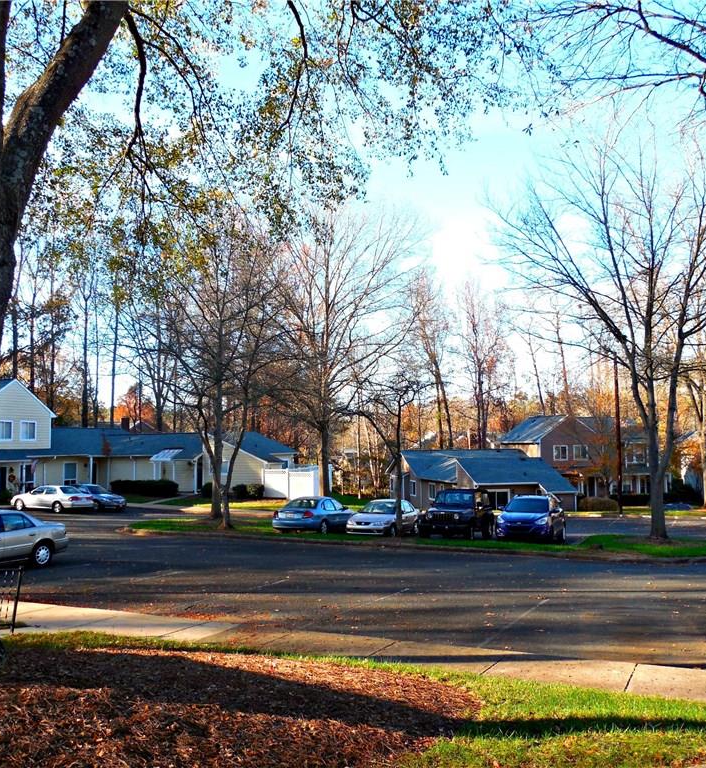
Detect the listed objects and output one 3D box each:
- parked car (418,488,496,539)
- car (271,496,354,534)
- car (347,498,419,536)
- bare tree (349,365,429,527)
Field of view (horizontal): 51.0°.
[{"bbox_3d":[4.153,5.097,28.911,1.870,1.820,4.350,-3,-6,24],"label":"parked car"},{"bbox_3d":[-1.460,5.500,31.300,1.850,1.420,4.950,-3,-7,24],"label":"car"},{"bbox_3d":[1.315,5.368,29.682,1.730,1.400,4.500,-2,-6,22],"label":"car"},{"bbox_3d":[1.406,2.495,27.316,2.900,6.250,2.900,0,-6,0],"label":"bare tree"}]

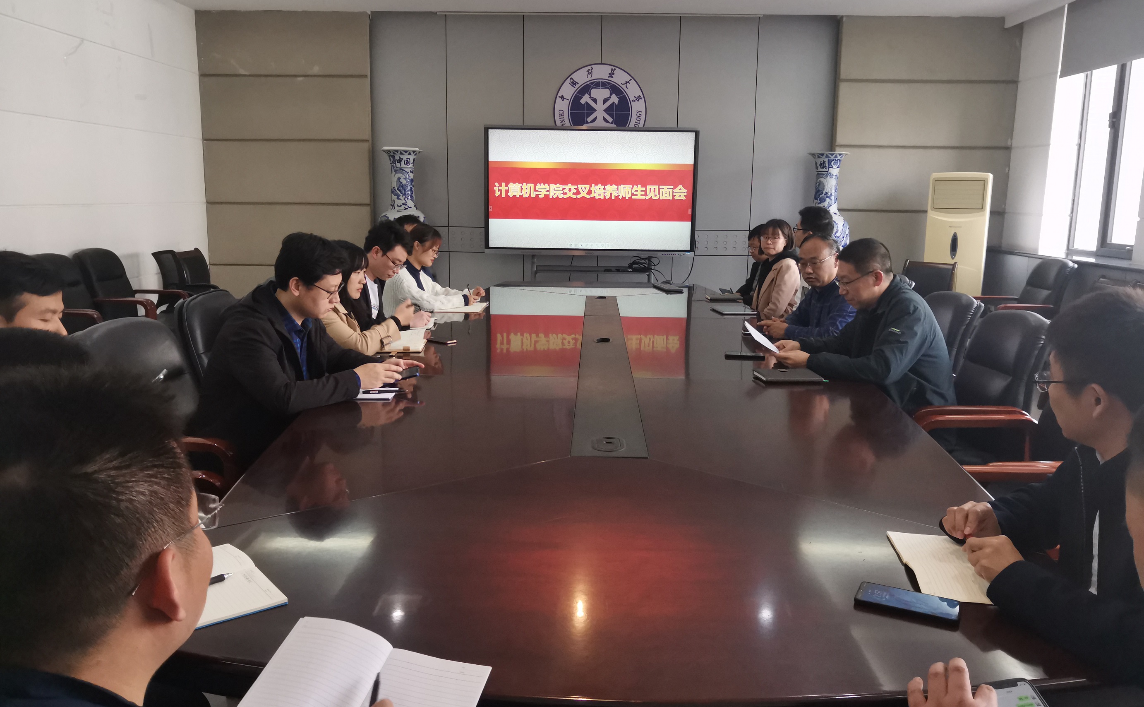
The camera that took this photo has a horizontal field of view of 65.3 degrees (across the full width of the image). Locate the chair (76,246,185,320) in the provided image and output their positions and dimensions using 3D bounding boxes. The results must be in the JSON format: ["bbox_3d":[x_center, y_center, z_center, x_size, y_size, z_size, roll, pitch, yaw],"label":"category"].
[{"bbox_3d":[-3.271,-0.277,6.672,0.690,1.000,0.640,1,10,2],"label":"chair"}]

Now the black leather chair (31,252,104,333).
[{"bbox_3d":[-3.289,-0.172,6.082,0.690,1.000,0.640,1,10,2],"label":"black leather chair"}]

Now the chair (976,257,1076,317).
[{"bbox_3d":[3.254,-0.180,6.422,0.670,1.020,0.620,1,10,1],"label":"chair"}]

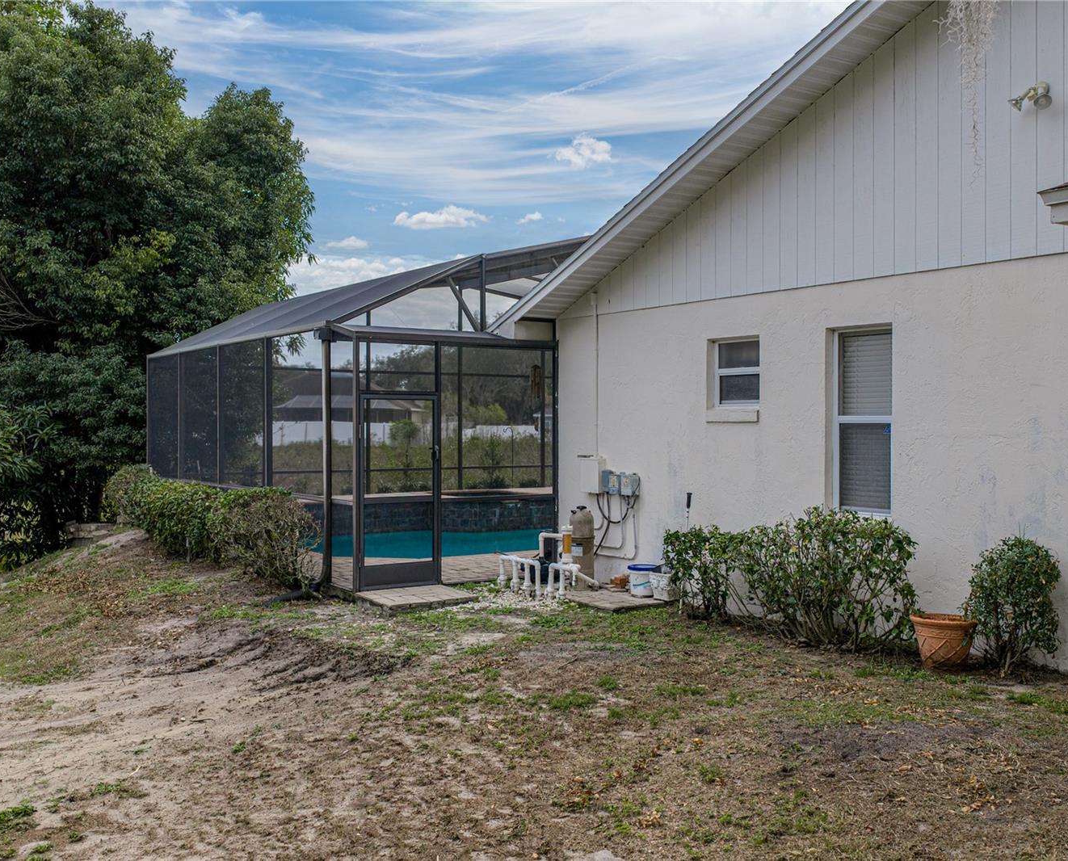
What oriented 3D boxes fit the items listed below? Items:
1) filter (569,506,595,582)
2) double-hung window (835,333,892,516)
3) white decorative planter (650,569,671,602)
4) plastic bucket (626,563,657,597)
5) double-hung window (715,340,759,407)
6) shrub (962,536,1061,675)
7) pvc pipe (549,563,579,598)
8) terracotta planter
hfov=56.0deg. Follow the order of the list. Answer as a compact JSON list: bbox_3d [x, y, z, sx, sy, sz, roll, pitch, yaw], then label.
[{"bbox_3d":[0.526,1.281,11.002,0.280,0.920,0.280,0,1,0],"label":"filter"},{"bbox_3d":[2.940,-0.080,8.877,0.100,1.645,0.665,-1,1,-37],"label":"double-hung window"},{"bbox_3d":[1.378,1.609,10.398,0.280,0.280,0.280,0,0,-38],"label":"white decorative planter"},{"bbox_3d":[1.153,1.585,10.613,0.305,0.315,0.305,0,1,0],"label":"plastic bucket"},{"bbox_3d":[2.067,-0.567,10.049,0.100,0.670,0.660,-1,1,-37],"label":"double-hung window"},{"bbox_3d":[3.493,1.282,7.348,0.640,1.020,0.660,-1,1,-37],"label":"shrub"},{"bbox_3d":[0.299,1.551,10.454,0.110,0.370,0.450,-1,1,-37],"label":"pvc pipe"},{"bbox_3d":[3.126,1.610,7.671,0.485,0.360,0.485,-1,1,-37],"label":"terracotta planter"}]

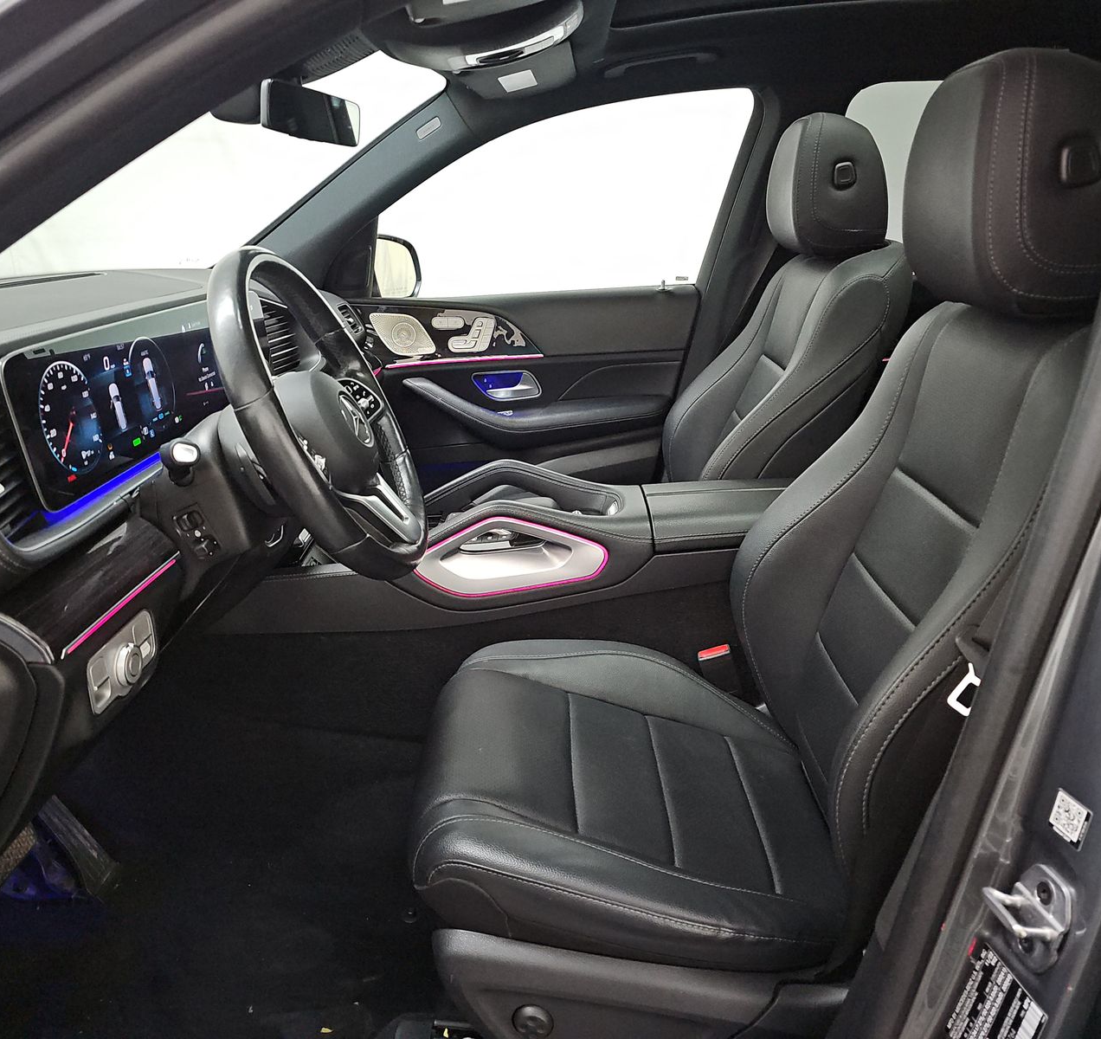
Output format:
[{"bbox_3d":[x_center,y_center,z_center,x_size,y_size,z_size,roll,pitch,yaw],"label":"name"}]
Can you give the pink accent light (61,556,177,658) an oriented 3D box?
[{"bbox_3d":[-0.380,0.074,0.828,0.007,0.008,0.206,0,20,2],"label":"pink accent light"}]

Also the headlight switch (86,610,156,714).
[{"bbox_3d":[-0.375,0.130,0.828,0.020,0.057,0.118,0,20,2],"label":"headlight switch"}]

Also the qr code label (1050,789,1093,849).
[{"bbox_3d":[0.308,0.178,0.545,0.002,0.026,0.025,-6,20,-15],"label":"qr code label"}]

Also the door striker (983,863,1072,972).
[{"bbox_3d":[0.288,0.246,0.568,0.037,0.070,0.046,-3,20,-7],"label":"door striker"}]

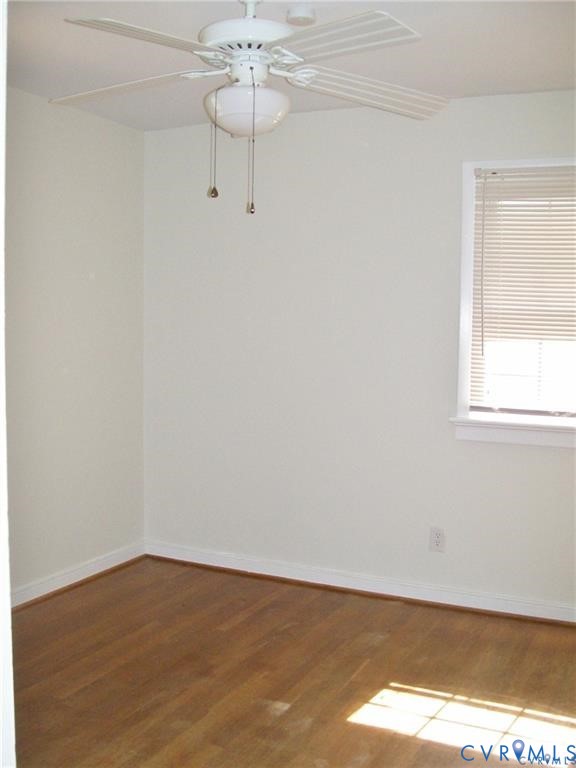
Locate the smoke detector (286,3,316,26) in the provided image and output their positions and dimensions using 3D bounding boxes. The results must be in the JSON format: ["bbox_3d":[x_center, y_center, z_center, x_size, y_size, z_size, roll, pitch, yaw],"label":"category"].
[{"bbox_3d":[0.046,-1.225,2.650,0.097,0.043,0.097,1,5,0],"label":"smoke detector"}]

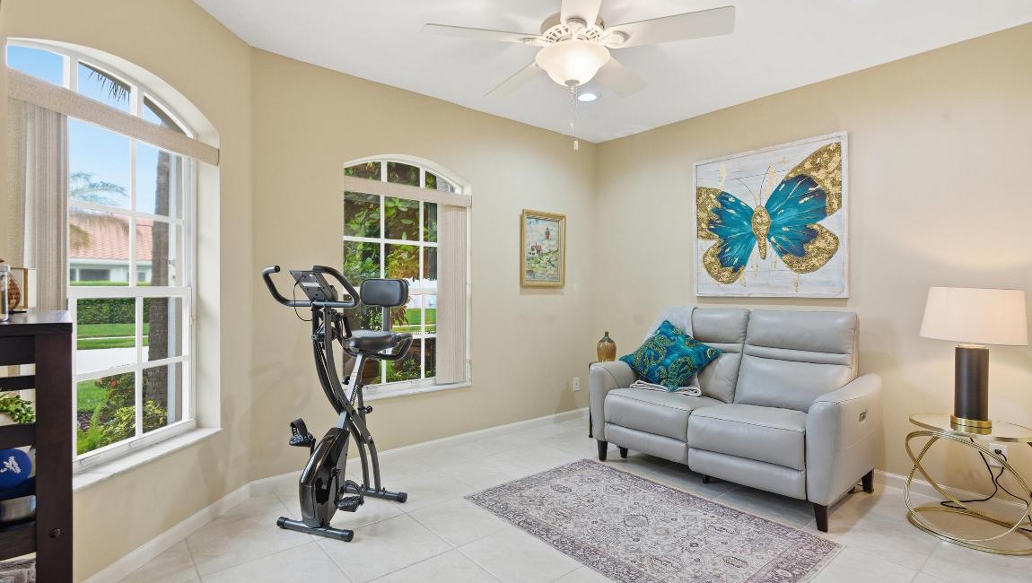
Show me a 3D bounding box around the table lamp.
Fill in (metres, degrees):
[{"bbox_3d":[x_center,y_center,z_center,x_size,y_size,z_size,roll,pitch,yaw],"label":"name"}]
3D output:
[{"bbox_3d":[2.174,0.309,2.327,0.381,0.641,0.381,0,0,-41],"label":"table lamp"}]

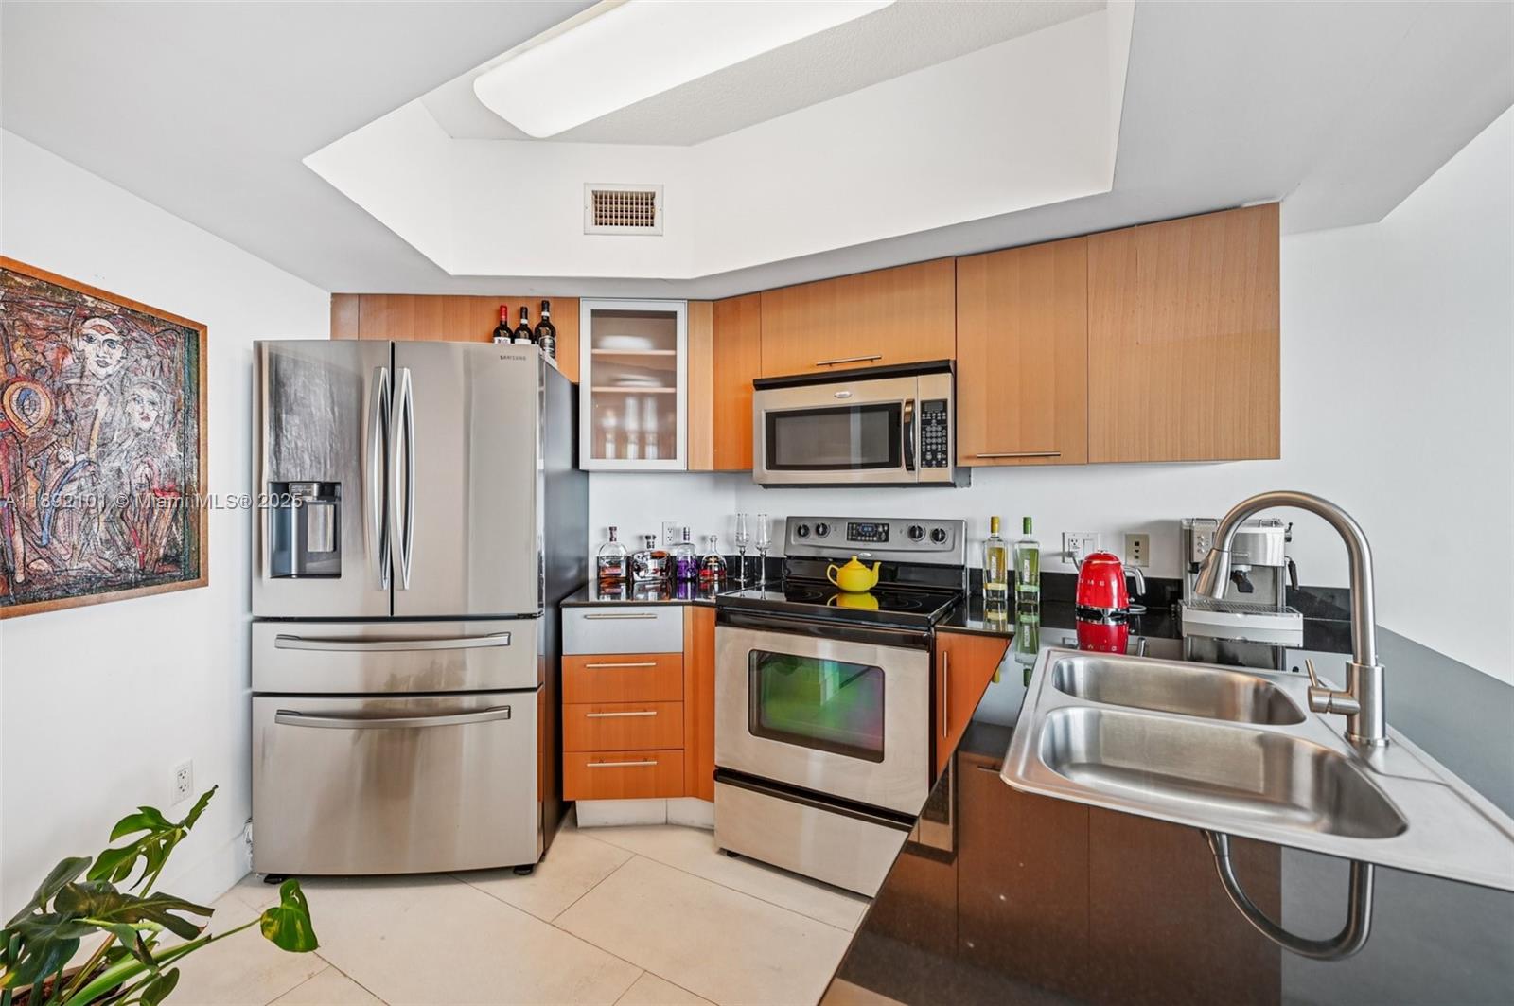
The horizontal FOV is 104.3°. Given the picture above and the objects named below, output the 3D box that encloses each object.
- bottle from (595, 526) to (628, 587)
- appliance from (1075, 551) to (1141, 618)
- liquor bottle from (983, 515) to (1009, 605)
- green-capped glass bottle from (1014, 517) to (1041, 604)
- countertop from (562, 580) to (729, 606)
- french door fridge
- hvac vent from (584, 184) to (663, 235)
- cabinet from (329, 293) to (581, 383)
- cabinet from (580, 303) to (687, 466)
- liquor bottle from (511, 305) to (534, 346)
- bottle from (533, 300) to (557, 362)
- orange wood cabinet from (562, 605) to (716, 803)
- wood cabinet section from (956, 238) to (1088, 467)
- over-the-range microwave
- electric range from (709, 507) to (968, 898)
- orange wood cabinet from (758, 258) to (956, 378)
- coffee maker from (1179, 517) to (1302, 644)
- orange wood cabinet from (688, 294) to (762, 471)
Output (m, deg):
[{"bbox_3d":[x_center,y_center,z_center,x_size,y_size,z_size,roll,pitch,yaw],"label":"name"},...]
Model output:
[{"bbox_3d":[-0.679,0.243,2.762,0.130,0.258,0.080,0,1,-3],"label":"bottle"},{"bbox_3d":[1.221,0.279,2.040,0.200,0.212,0.157,1,1,40],"label":"appliance"},{"bbox_3d":[0.889,0.203,2.190,0.076,0.308,0.074,0,1,20],"label":"liquor bottle"},{"bbox_3d":[0.985,0.204,2.140,0.076,0.307,0.074,0,1,20],"label":"green-capped glass bottle"},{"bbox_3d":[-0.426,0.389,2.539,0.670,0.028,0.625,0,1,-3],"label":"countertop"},{"bbox_3d":[-1.174,0.386,2.211,0.905,1.770,0.770,0,1,-3],"label":"french door fridge"},{"bbox_3d":[-0.523,-1.153,2.308,0.310,0.200,0.022,0,1,-3],"label":"hvac vent"},{"bbox_3d":[-1.265,-0.688,2.615,1.010,0.360,0.320,0,1,-3],"label":"cabinet"},{"bbox_3d":[-0.537,-0.508,2.688,0.459,0.735,0.310,0,1,-3],"label":"cabinet"},{"bbox_3d":[-0.946,-0.637,2.385,0.076,0.300,0.076,0,1,-12],"label":"liquor bottle"},{"bbox_3d":[-0.818,-0.632,2.280,0.080,0.300,0.080,0,1,-6],"label":"bottle"},{"bbox_3d":[-0.467,0.762,2.542,0.572,0.740,0.615,0,1,-3],"label":"orange wood cabinet"},{"bbox_3d":[0.961,-0.495,2.129,0.400,0.733,0.330,0,0,27],"label":"wood cabinet section"},{"bbox_3d":[0.411,-0.276,2.314,0.757,0.420,0.410,0,1,28],"label":"over-the-range microwave"},{"bbox_3d":[0.333,0.655,2.215,0.760,1.190,0.670,0,1,28],"label":"electric range"},{"bbox_3d":[0.424,-0.672,2.368,0.762,0.375,0.320,0,1,28],"label":"orange wood cabinet"},{"bbox_3d":[1.342,0.211,1.668,0.250,0.315,0.255,0,1,29],"label":"coffee maker"},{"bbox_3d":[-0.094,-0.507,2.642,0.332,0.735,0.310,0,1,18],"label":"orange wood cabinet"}]

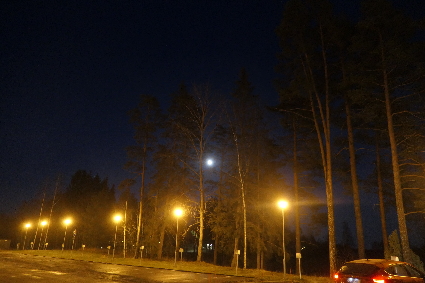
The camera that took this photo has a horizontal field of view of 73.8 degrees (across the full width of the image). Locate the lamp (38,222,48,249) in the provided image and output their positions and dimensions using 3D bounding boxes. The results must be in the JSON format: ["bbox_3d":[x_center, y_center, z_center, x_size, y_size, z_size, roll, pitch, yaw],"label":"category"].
[{"bbox_3d":[-27.675,15.389,45.860,0.450,4.200,0.500,-17,-27,41],"label":"lamp"}]

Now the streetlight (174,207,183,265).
[{"bbox_3d":[-2.886,7.866,23.275,0.450,4.200,0.500,-17,-27,41],"label":"streetlight"}]

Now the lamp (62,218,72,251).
[{"bbox_3d":[-20.337,13.162,39.174,0.450,4.200,0.500,-17,-27,41],"label":"lamp"}]

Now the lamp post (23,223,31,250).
[{"bbox_3d":[-33.967,17.298,51.593,0.450,4.200,0.500,-17,-27,41],"label":"lamp post"}]

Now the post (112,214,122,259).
[{"bbox_3d":[-10.209,10.088,29.946,0.450,4.200,0.500,-17,-27,41],"label":"post"}]

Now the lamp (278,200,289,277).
[{"bbox_3d":[4.250,5.700,16.772,0.450,4.200,0.500,-17,-27,41],"label":"lamp"}]

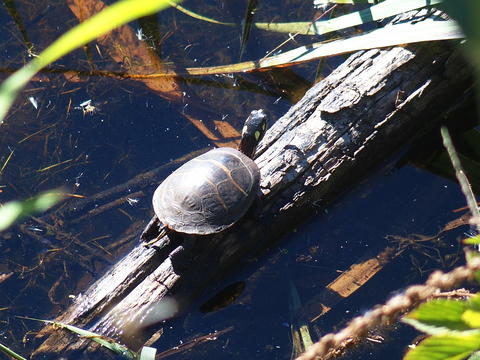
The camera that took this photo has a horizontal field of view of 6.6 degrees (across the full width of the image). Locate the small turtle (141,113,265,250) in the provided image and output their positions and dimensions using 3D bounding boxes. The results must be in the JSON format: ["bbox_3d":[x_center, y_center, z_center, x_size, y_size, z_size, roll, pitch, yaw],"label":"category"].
[{"bbox_3d":[-0.034,0.008,4.596,0.104,0.062,0.189,30,52,28],"label":"small turtle"}]

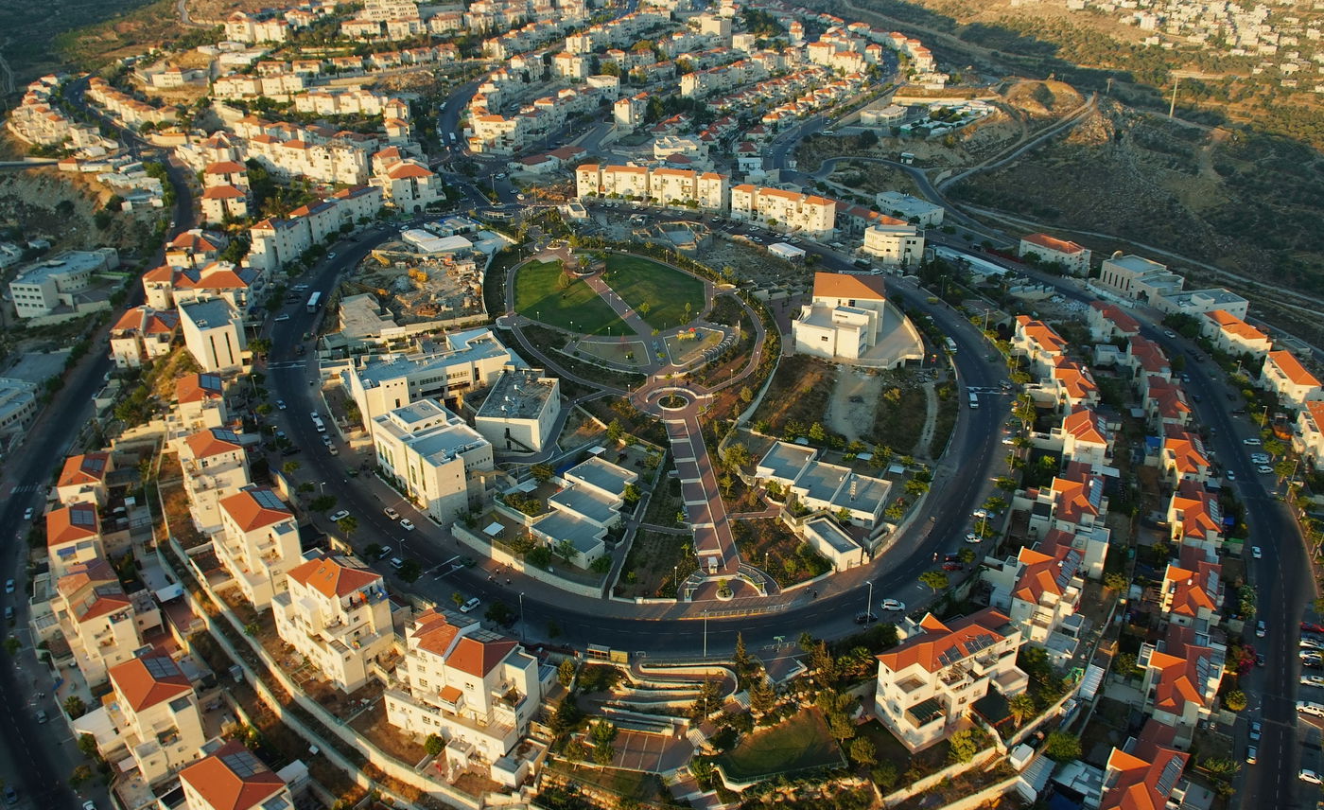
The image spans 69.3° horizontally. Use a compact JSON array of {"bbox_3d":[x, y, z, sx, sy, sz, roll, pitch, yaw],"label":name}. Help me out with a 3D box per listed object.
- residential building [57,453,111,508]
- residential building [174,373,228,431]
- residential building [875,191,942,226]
[{"bbox_3d":[-149.530,19.560,249.660,10.550,11.000,17.960,-11,27,-21],"label":"residential building"},{"bbox_3d":[-118.110,1.740,245.500,12.000,16.200,16.000,-11,27,-22],"label":"residential building"},{"bbox_3d":[111.990,-89.590,437.010,14.880,6.700,39.900,-9,26,-18],"label":"residential building"}]

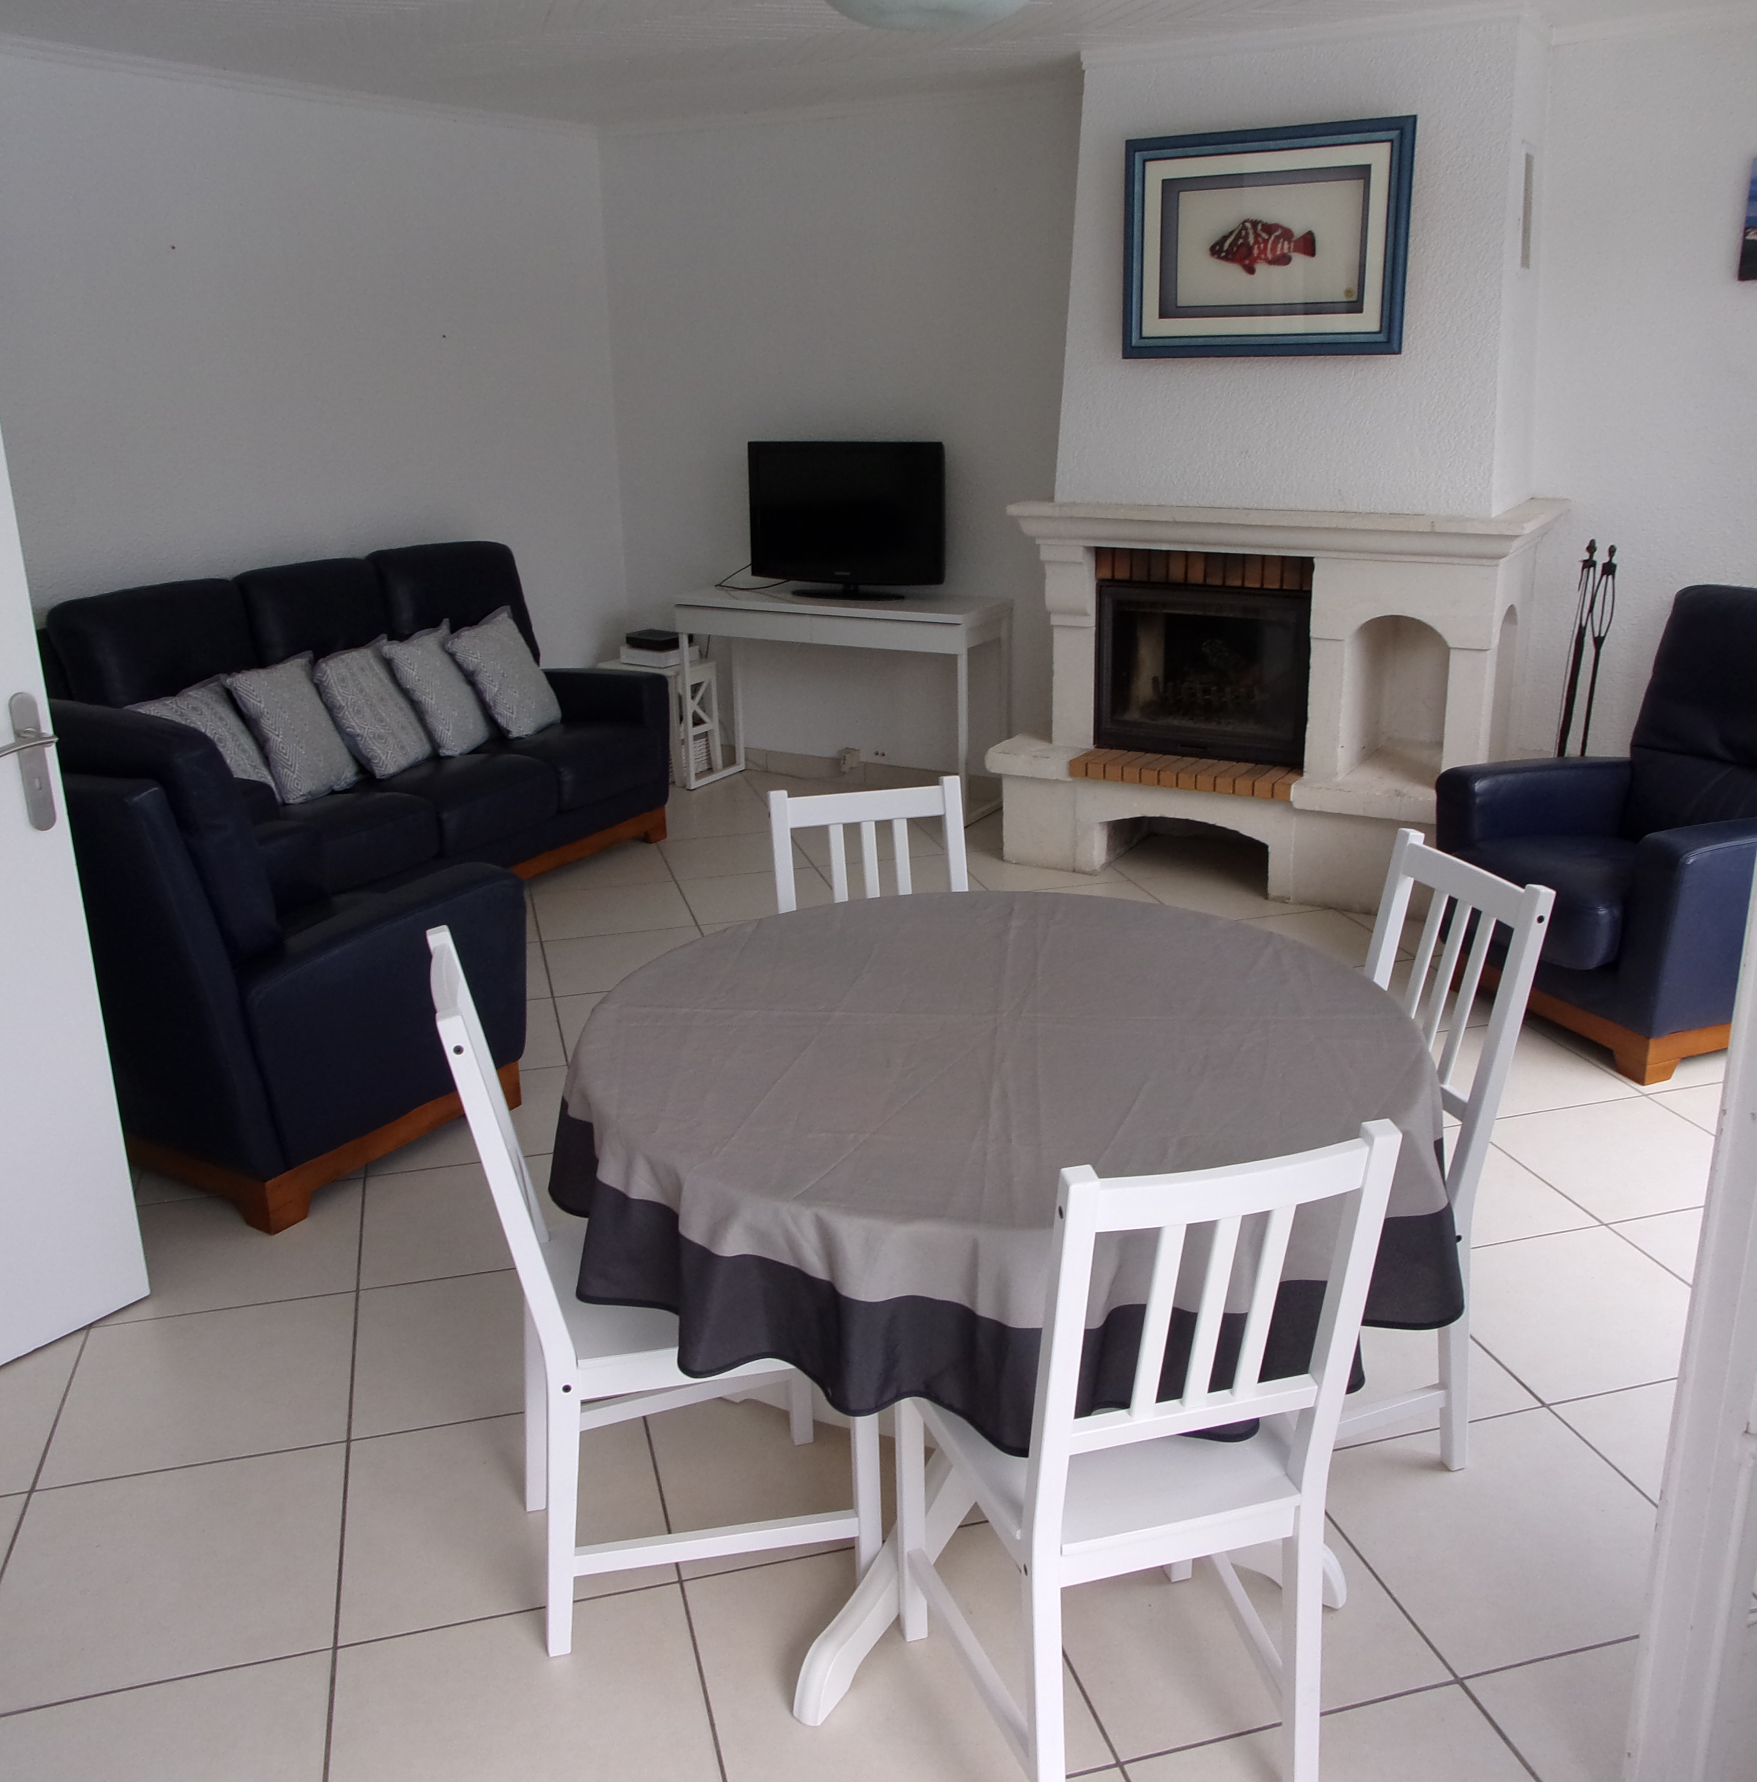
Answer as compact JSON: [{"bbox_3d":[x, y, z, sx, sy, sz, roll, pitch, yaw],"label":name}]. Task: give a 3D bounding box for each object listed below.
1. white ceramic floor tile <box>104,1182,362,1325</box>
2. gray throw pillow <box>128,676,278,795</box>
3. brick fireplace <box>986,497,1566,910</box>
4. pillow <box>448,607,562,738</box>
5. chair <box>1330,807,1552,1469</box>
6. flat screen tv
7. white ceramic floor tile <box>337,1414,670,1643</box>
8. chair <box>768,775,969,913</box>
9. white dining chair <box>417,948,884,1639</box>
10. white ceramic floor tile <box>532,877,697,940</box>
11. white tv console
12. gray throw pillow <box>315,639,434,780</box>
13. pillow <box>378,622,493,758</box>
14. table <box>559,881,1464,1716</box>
[{"bbox_3d":[-1.238,0.690,3.276,0.455,0.012,0.455,-6,19,-14],"label":"white ceramic floor tile"},{"bbox_3d":[-1.836,-0.373,4.673,0.140,0.380,0.345,-17,10,36],"label":"gray throw pillow"},{"bbox_3d":[1.178,-0.601,5.254,1.570,1.105,0.710,9,21,29],"label":"brick fireplace"},{"bbox_3d":[-1.222,-0.703,5.653,0.140,0.380,0.345,-18,15,32],"label":"pillow"},{"bbox_3d":[0.631,0.406,2.514,0.500,0.897,0.420,-6,19,-15],"label":"chair"},{"bbox_3d":[-0.117,-1.309,6.049,0.781,0.534,0.212,7,20,23],"label":"flat screen tv"},{"bbox_3d":[-0.556,0.918,2.541,0.455,0.012,0.455,-6,19,-14],"label":"white ceramic floor tile"},{"bbox_3d":[0.051,0.316,2.860,0.390,0.905,0.500,-6,19,-13],"label":"chair"},{"bbox_3d":[-0.297,0.499,2.293,0.500,0.897,0.420,-6,19,-15],"label":"white dining chair"},{"bbox_3d":[-0.818,0.054,5.185,0.455,0.010,0.455,-6,18,-14],"label":"white ceramic floor tile"},{"bbox_3d":[-0.119,-0.706,6.264,1.189,0.736,0.403,9,21,29],"label":"white tv console"},{"bbox_3d":[-1.502,-0.548,5.157,0.130,0.375,0.360,-22,4,24],"label":"gray throw pillow"},{"bbox_3d":[-1.375,-0.622,5.410,0.140,0.380,0.345,-19,10,26],"label":"pillow"},{"bbox_3d":[0.162,0.536,2.424,1.180,0.757,1.180,-6,19,-14],"label":"table"}]

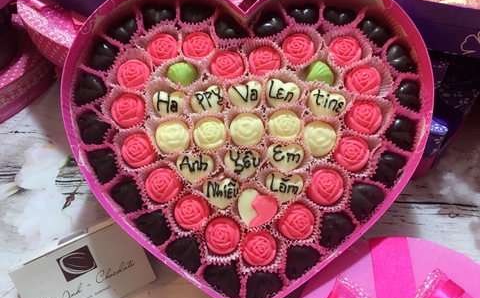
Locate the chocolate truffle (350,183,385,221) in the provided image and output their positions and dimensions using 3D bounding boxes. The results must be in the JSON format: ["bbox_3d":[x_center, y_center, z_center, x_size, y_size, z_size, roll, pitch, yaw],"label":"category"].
[{"bbox_3d":[0.097,0.041,0.308,0.026,0.015,0.028,44,83,11],"label":"chocolate truffle"}]

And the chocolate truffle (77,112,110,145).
[{"bbox_3d":[-0.123,-0.017,0.338,0.025,0.015,0.028,9,77,5],"label":"chocolate truffle"}]

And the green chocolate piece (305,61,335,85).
[{"bbox_3d":[0.072,-0.066,0.358,0.027,0.018,0.027,0,78,1],"label":"green chocolate piece"}]

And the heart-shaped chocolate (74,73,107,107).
[{"bbox_3d":[-0.129,-0.050,0.346,0.025,0.015,0.028,21,79,7],"label":"heart-shaped chocolate"}]

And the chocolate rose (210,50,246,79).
[{"bbox_3d":[-0.011,-0.073,0.358,0.029,0.017,0.029,0,78,1],"label":"chocolate rose"}]

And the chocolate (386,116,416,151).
[{"bbox_3d":[0.126,-0.012,0.318,0.026,0.015,0.028,2,78,3],"label":"chocolate"}]

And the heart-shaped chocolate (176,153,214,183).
[{"bbox_3d":[-0.037,0.017,0.339,0.030,0.015,0.027,0,78,1],"label":"heart-shaped chocolate"}]

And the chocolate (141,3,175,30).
[{"bbox_3d":[-0.072,-0.114,0.351,0.028,0.015,0.026,0,78,3],"label":"chocolate"}]

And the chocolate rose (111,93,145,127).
[{"bbox_3d":[-0.093,-0.032,0.334,0.028,0.015,0.028,0,78,3],"label":"chocolate rose"}]

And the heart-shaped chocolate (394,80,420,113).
[{"bbox_3d":[0.134,-0.043,0.325,0.026,0.015,0.028,2,78,3],"label":"heart-shaped chocolate"}]

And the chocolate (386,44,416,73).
[{"bbox_3d":[0.132,-0.074,0.332,0.026,0.015,0.028,-19,77,-1],"label":"chocolate"}]

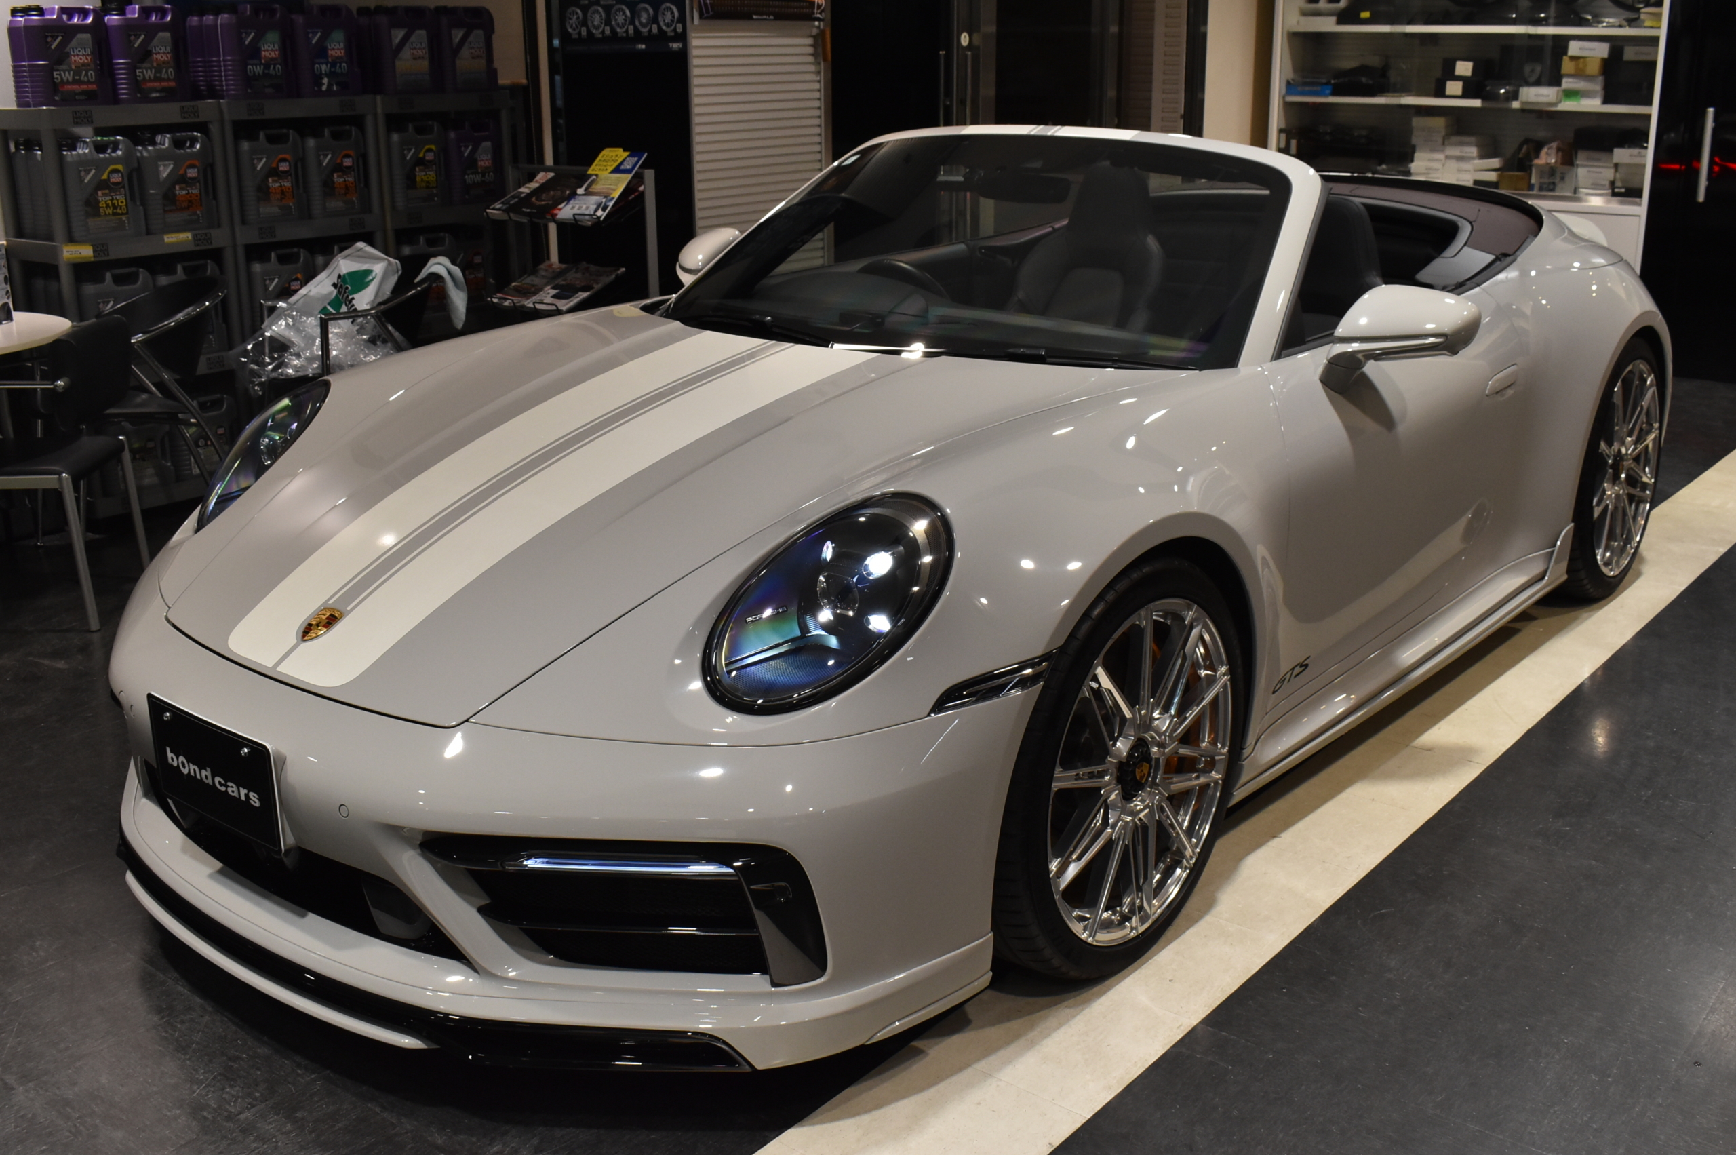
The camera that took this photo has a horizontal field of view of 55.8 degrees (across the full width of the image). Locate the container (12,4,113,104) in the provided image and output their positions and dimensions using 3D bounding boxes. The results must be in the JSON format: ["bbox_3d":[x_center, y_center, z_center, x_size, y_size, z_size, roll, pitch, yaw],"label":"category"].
[{"bbox_3d":[-2.406,-1.568,4.946,0.115,0.293,0.200,13,22,38],"label":"container"}]

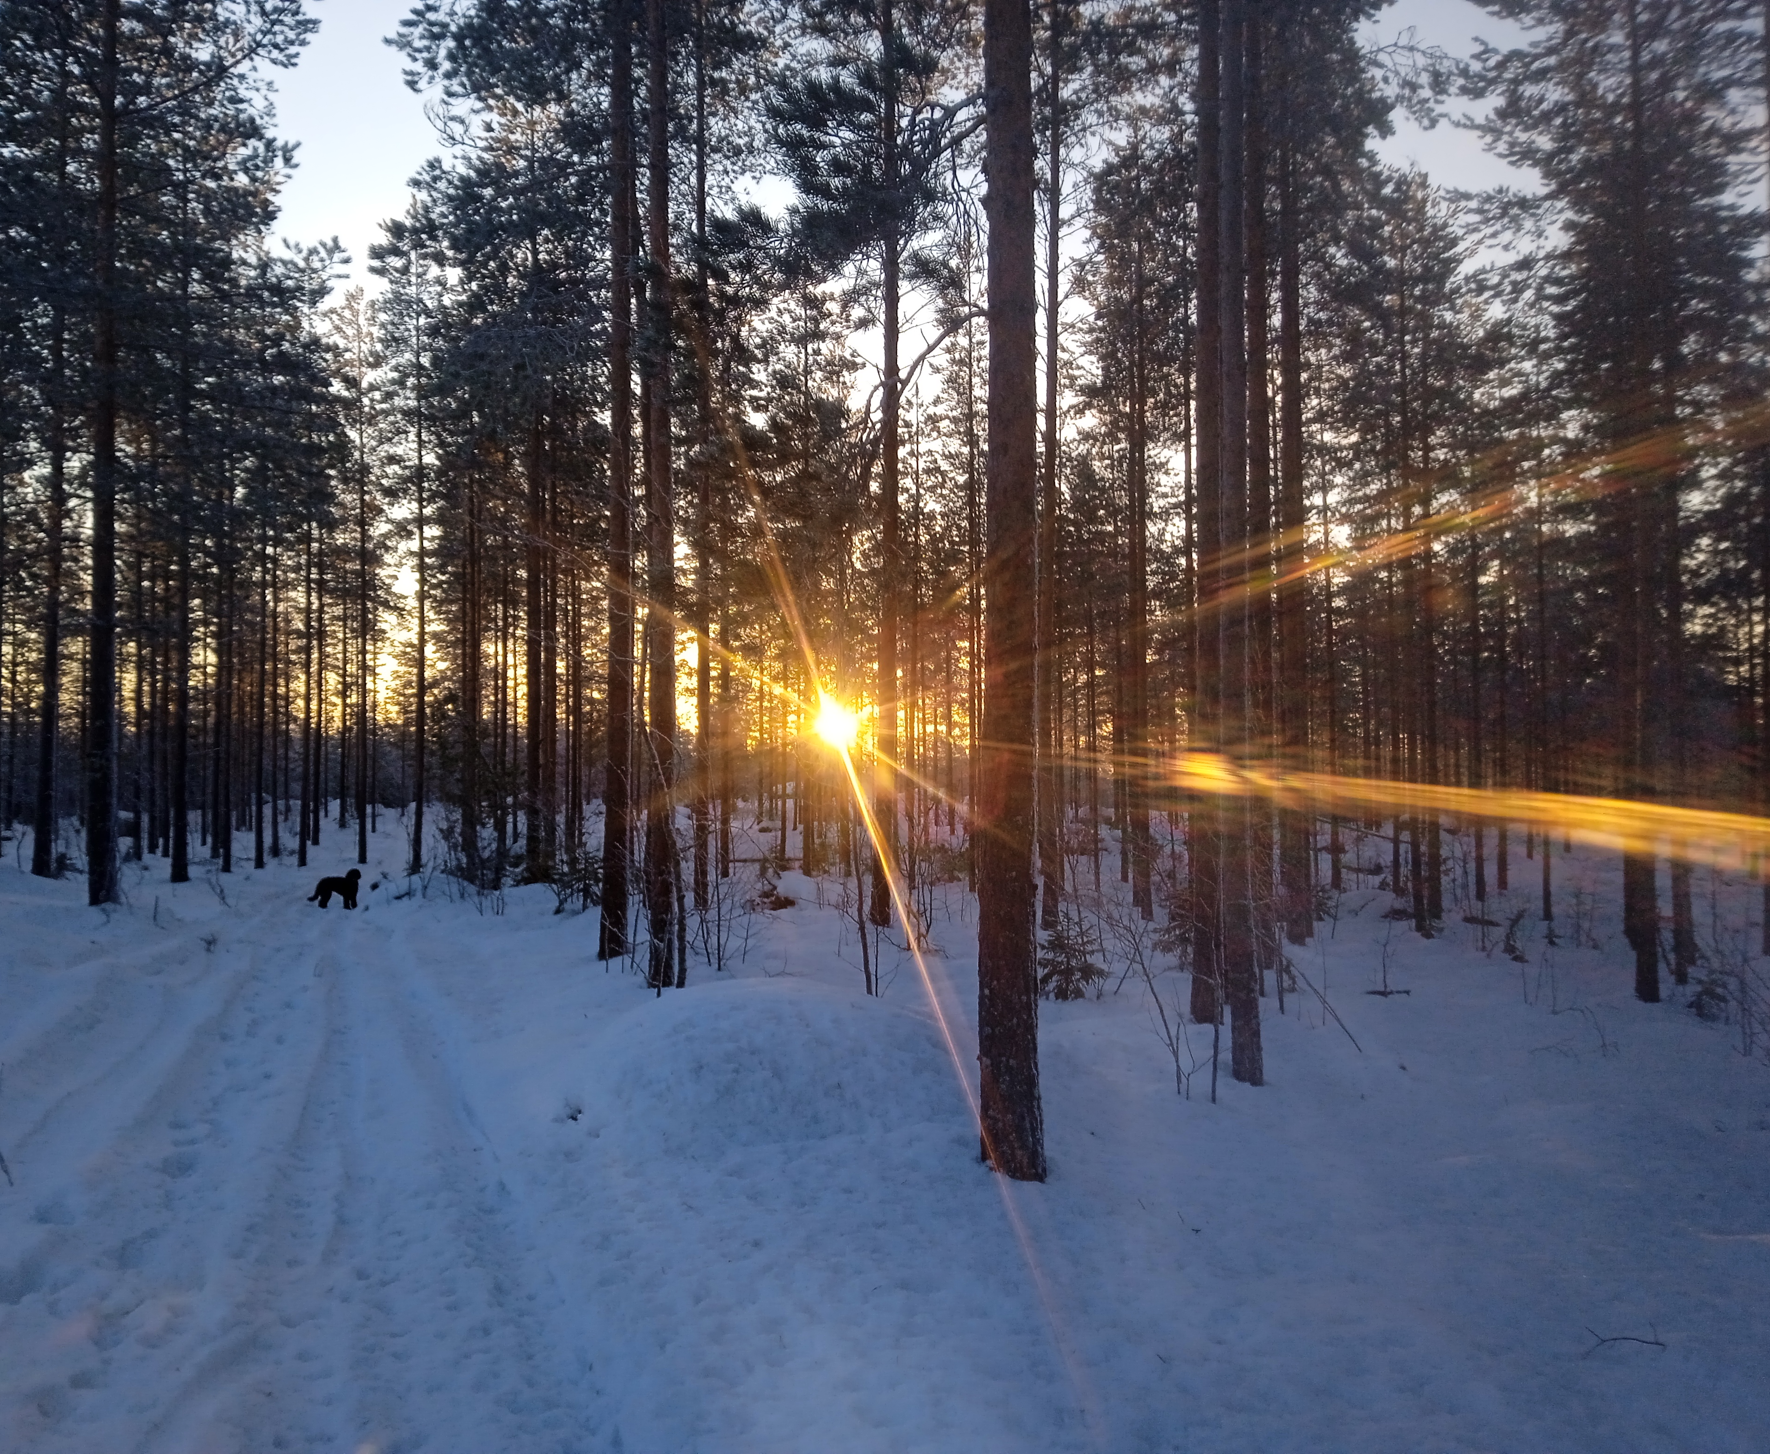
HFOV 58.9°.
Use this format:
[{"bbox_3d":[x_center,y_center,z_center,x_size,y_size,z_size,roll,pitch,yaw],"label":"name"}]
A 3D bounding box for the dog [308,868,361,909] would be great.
[{"bbox_3d":[-7.893,2.332,22.500,0.720,0.590,0.240,0,-2,-10],"label":"dog"}]

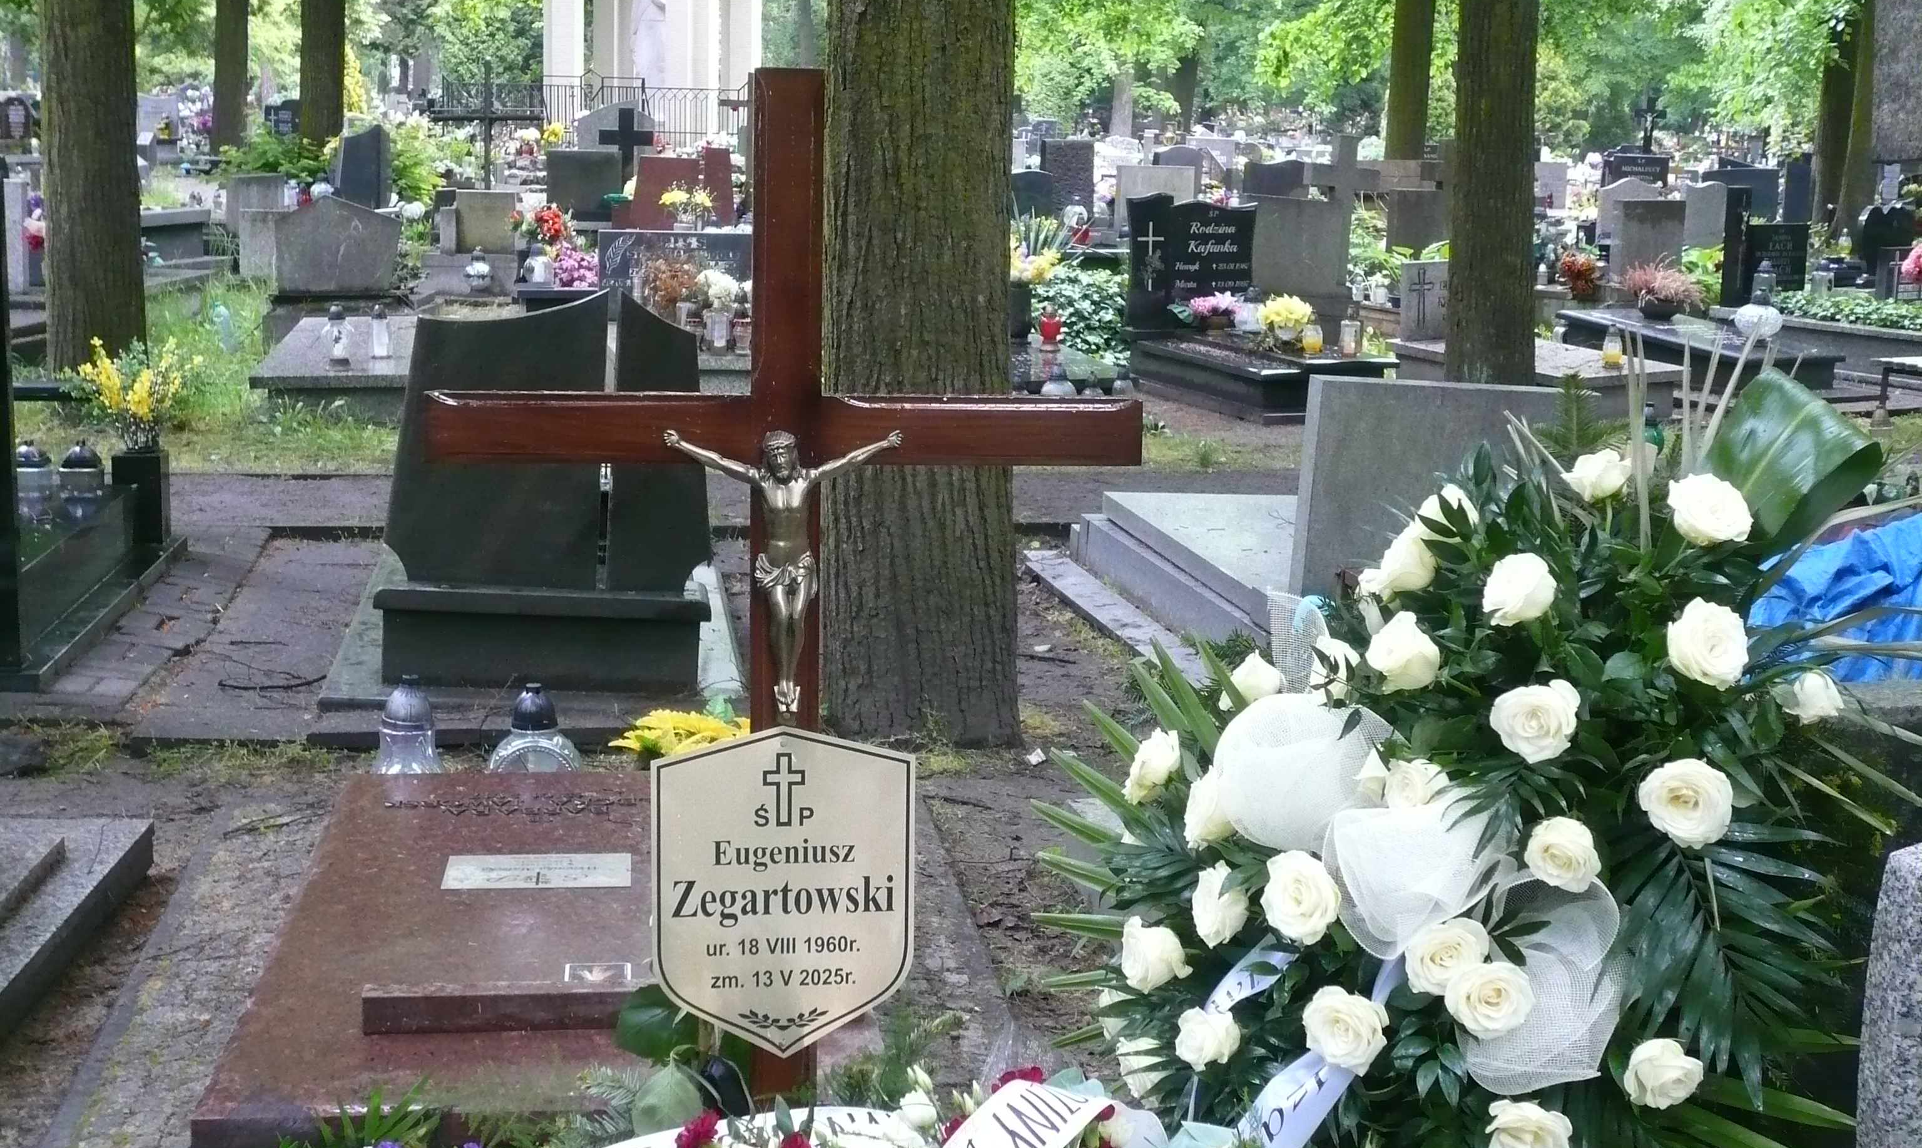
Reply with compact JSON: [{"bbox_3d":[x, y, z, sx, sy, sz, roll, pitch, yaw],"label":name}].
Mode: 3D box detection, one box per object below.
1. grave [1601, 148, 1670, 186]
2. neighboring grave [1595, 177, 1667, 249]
[{"bbox_3d":[8.985,-5.327,34.000,0.880,0.720,0.140,-1,11,-14],"label":"grave"},{"bbox_3d":[5.736,-3.076,21.800,0.570,0.610,0.160,-1,11,-9],"label":"neighboring grave"}]

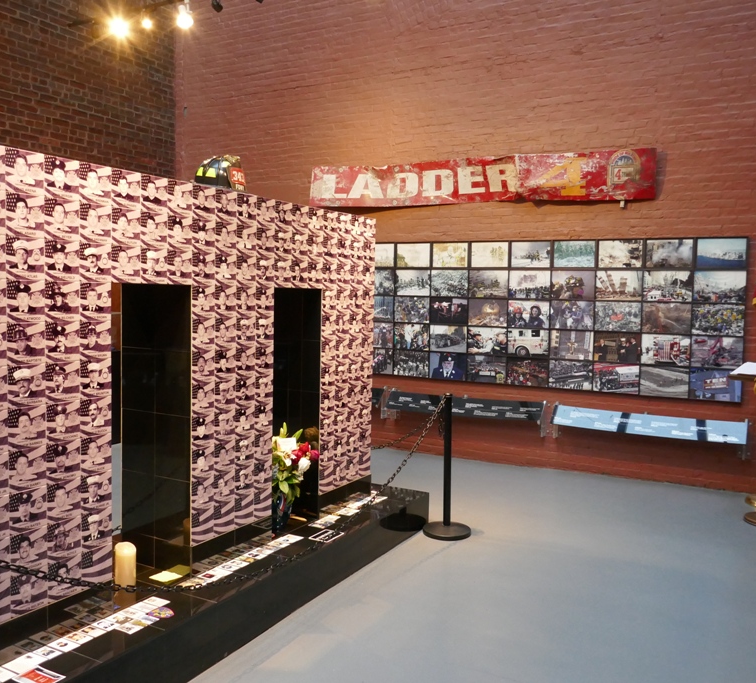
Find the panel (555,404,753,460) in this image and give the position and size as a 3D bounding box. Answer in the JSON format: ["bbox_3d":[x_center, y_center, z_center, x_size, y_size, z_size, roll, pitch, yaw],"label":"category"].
[{"bbox_3d":[2.354,0.783,6.266,1.630,0.330,0.210,3,4,25],"label":"panel"}]

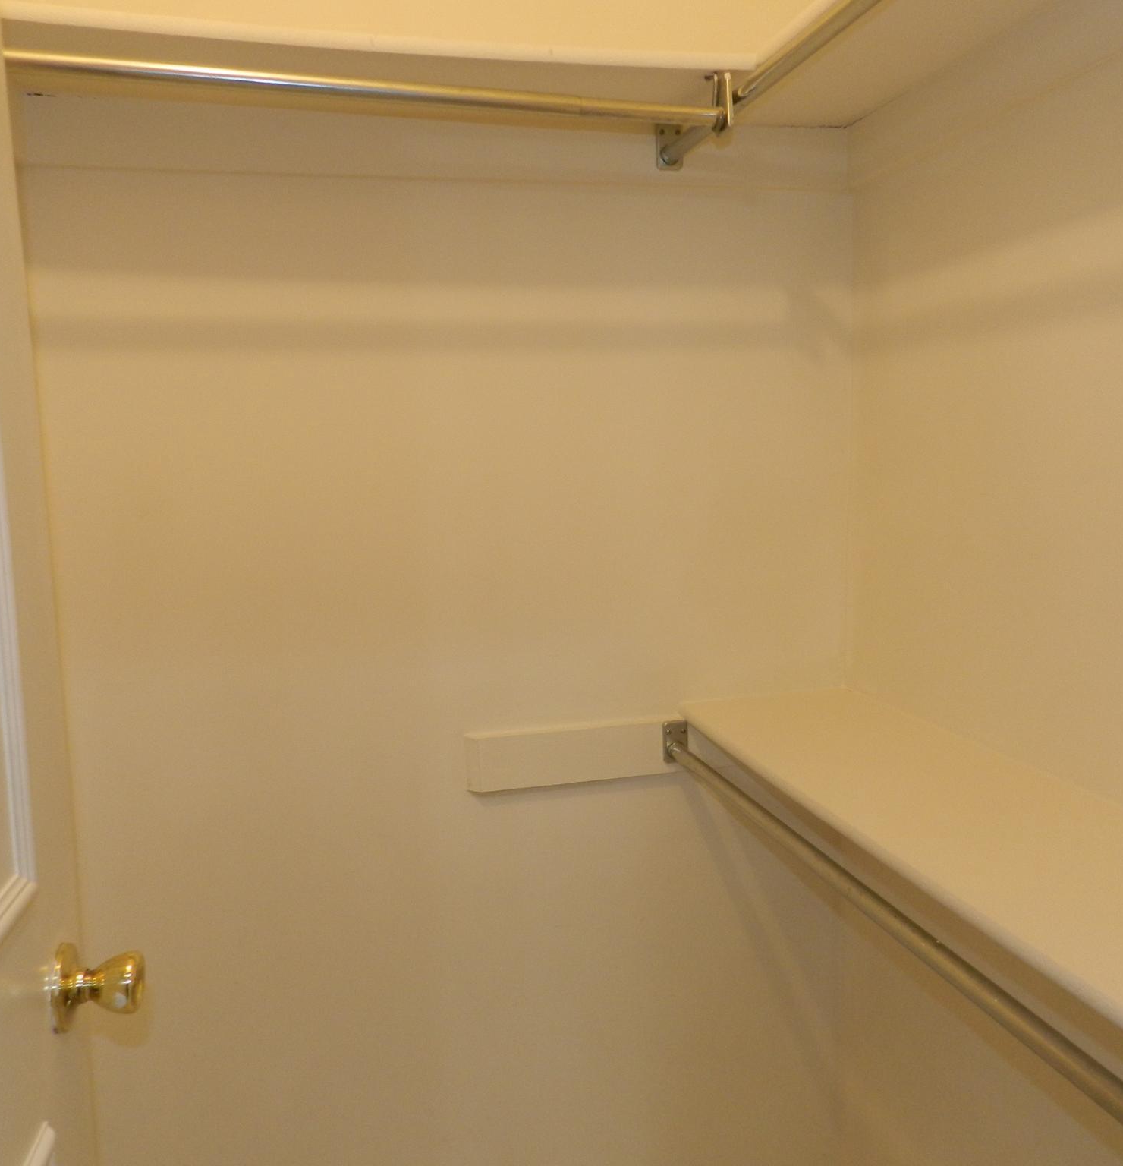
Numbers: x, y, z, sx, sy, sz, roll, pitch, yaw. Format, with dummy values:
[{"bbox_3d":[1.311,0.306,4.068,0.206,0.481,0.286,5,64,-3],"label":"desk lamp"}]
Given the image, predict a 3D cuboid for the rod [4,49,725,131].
[{"bbox_3d":[-0.242,-0.623,1.300,0.965,0.025,0.025,-4,8,-18],"label":"rod"}]

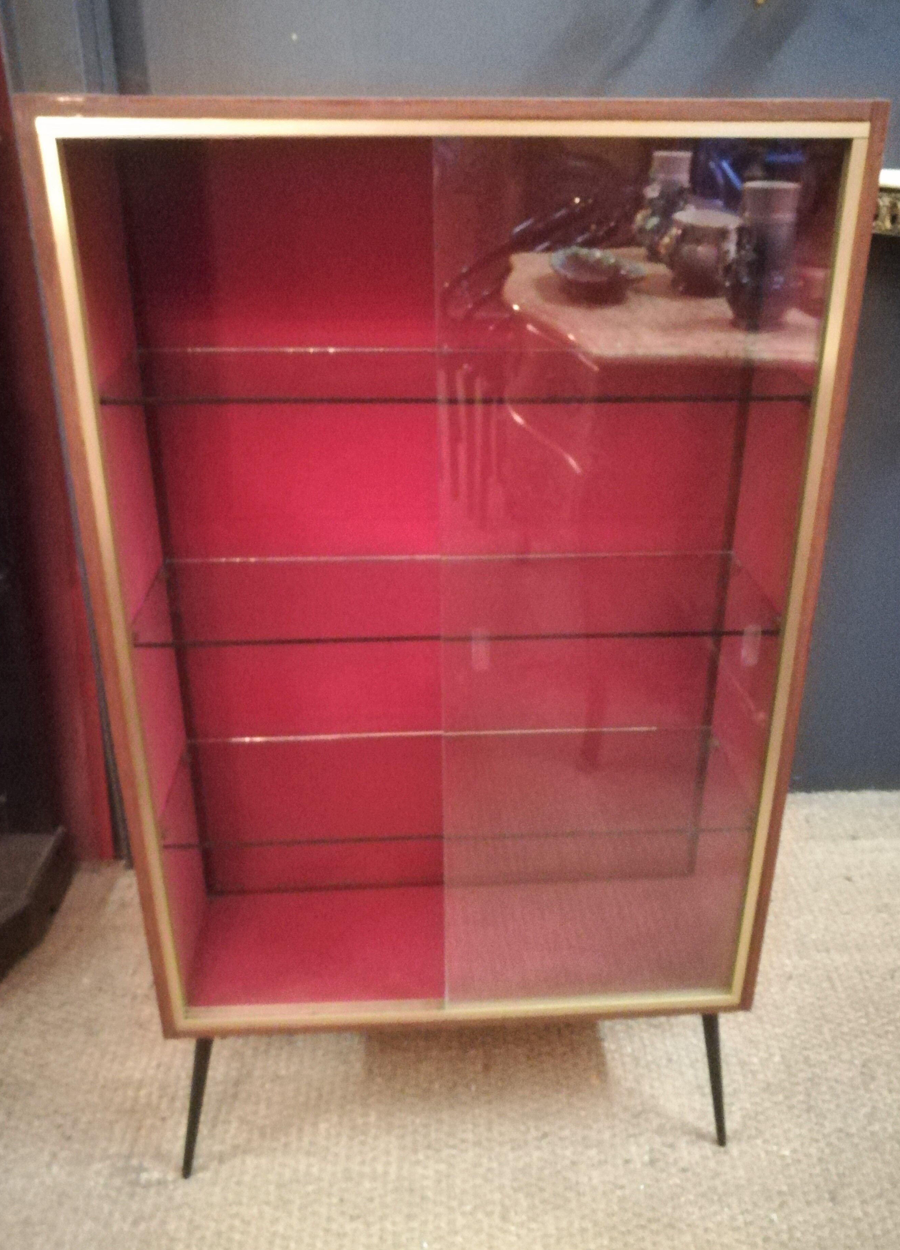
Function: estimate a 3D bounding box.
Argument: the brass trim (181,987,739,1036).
[{"bbox_3d":[0.015,0.535,1.312,0.777,0.018,0.023,-1,22,-3],"label":"brass trim"}]

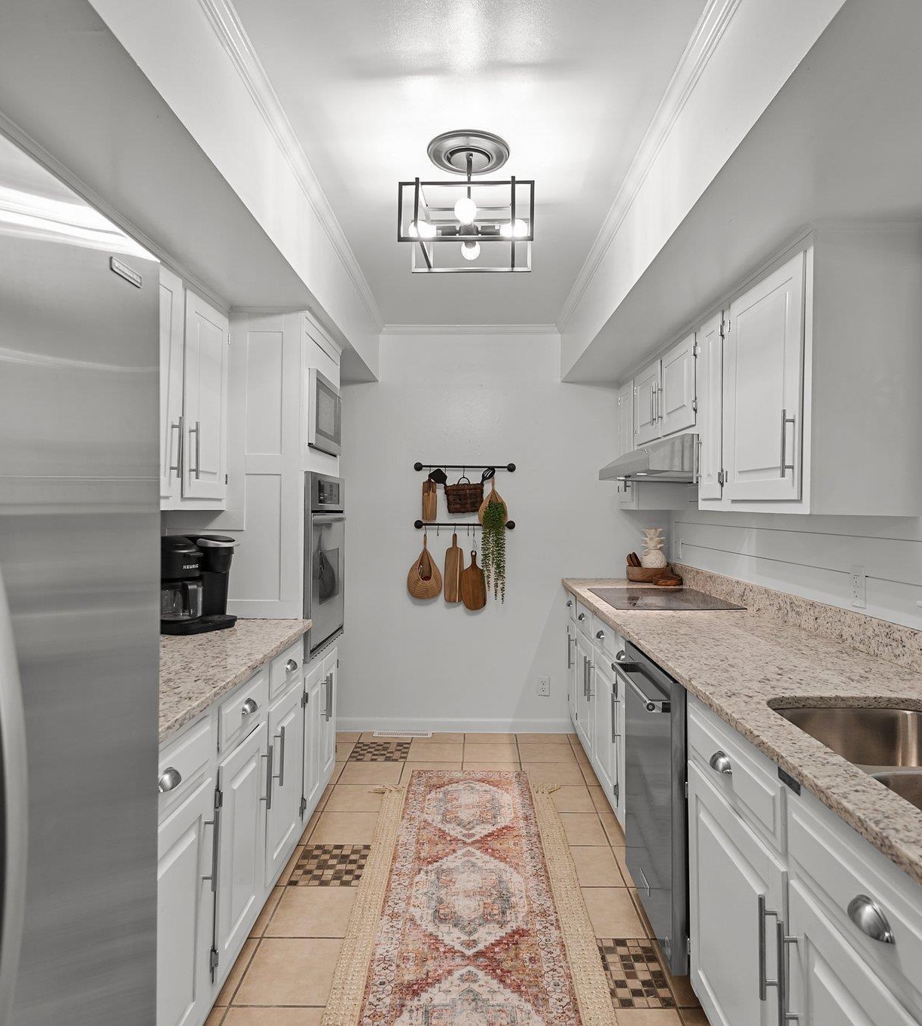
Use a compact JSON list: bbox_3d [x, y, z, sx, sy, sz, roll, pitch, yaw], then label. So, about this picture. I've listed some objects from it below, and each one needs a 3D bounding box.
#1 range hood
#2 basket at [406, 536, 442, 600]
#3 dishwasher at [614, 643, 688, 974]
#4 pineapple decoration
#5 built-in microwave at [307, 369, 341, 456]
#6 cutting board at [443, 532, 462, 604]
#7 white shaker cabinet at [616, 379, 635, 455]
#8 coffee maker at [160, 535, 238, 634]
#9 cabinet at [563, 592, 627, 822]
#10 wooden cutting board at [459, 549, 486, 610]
[{"bbox_3d":[0.996,-0.246,3.179,0.500,0.152,0.990,0,1,1],"label":"range hood"},{"bbox_3d":[-0.215,0.324,4.095,0.214,0.388,0.095,0,1,1],"label":"basket"},{"bbox_3d":[0.852,0.897,2.194,0.630,0.860,0.580,0,1,1],"label":"dishwasher"},{"bbox_3d":[1.120,0.222,3.965,0.155,0.268,0.155,0,1,1],"label":"pineapple decoration"},{"bbox_3d":[-0.775,-0.433,3.046,0.400,0.317,0.550,0,1,1],"label":"built-in microwave"},{"bbox_3d":[-0.038,0.334,4.113,0.122,0.415,0.025,0,1,1],"label":"cutting board"},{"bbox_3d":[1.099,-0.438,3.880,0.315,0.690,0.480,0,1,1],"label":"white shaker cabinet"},{"bbox_3d":[-0.997,0.244,2.467,0.290,0.335,0.280,1,1,34],"label":"coffee maker"},{"bbox_3d":[0.927,0.881,3.308,0.610,0.885,1.660,0,1,1],"label":"cabinet"},{"bbox_3d":[0.080,0.406,4.102,0.155,0.360,0.025,0,1,1],"label":"wooden cutting board"}]

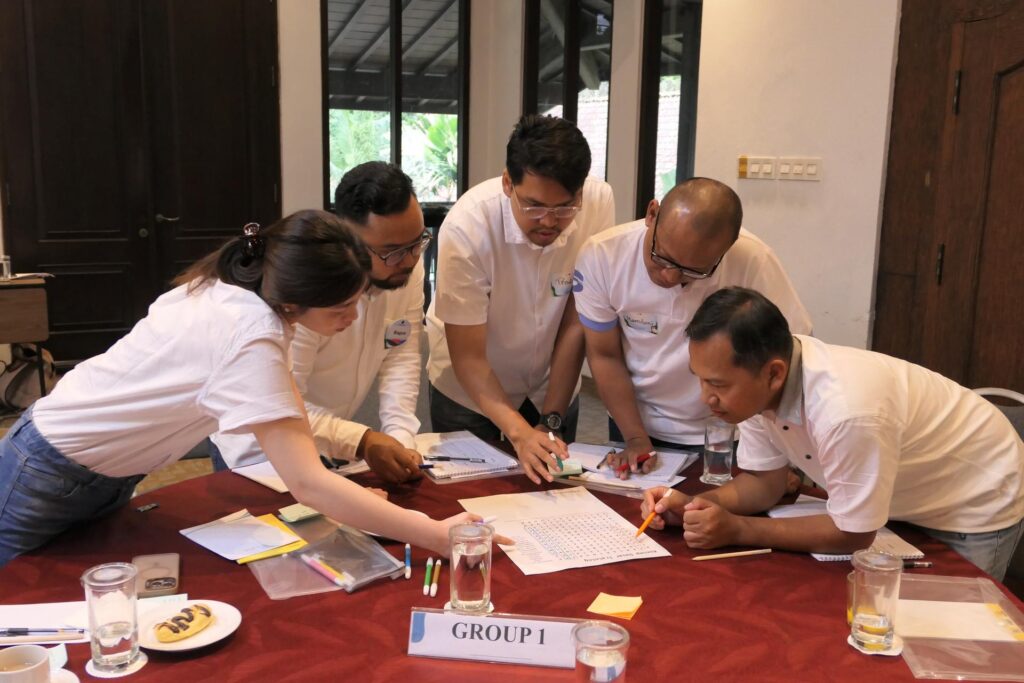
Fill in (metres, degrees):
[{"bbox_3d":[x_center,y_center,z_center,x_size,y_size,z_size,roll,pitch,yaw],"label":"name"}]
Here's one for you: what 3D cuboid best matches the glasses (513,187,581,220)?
[{"bbox_3d":[0.084,-0.339,2.273,0.140,0.046,0.145,0,43,-3],"label":"glasses"}]

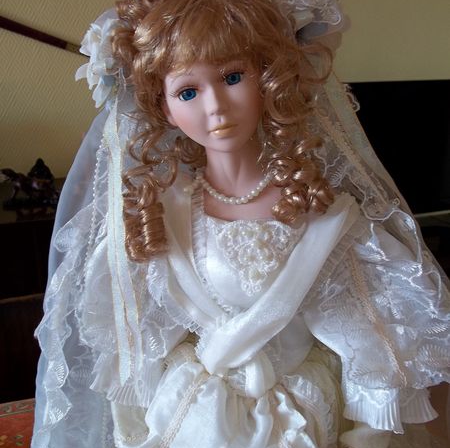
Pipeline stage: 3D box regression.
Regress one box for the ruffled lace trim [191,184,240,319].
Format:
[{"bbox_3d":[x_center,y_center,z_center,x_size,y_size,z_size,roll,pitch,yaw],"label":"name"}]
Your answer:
[{"bbox_3d":[-0.009,0.022,0.490,0.045,0.110,0.035,1,8,6],"label":"ruffled lace trim"}]

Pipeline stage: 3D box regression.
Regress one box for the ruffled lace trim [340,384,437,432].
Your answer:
[{"bbox_3d":[0.149,0.165,0.500,0.080,0.042,0.050,-1,8,-9],"label":"ruffled lace trim"}]

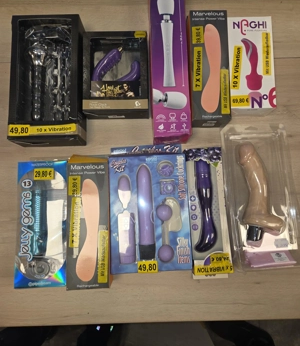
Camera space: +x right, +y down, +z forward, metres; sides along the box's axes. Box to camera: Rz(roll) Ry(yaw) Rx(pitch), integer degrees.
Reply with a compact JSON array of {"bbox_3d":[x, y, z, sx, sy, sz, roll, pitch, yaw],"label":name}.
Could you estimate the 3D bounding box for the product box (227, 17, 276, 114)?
[{"bbox_3d":[0.230,-0.250,0.630,0.101,0.054,0.220,0,83,-1],"label":"product box"}]

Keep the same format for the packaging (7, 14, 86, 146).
[{"bbox_3d":[-0.228,-0.207,0.610,0.147,0.073,0.280,-1,83,-1],"label":"packaging"}]

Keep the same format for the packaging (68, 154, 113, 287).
[{"bbox_3d":[-0.128,0.107,0.576,0.084,0.067,0.255,-2,83,-1],"label":"packaging"}]

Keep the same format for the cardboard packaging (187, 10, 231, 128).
[{"bbox_3d":[0.133,-0.238,0.621,0.084,0.067,0.255,0,83,-1],"label":"cardboard packaging"}]

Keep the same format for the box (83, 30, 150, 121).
[{"bbox_3d":[-0.078,-0.228,0.625,0.145,0.050,0.191,-1,83,-1],"label":"box"}]

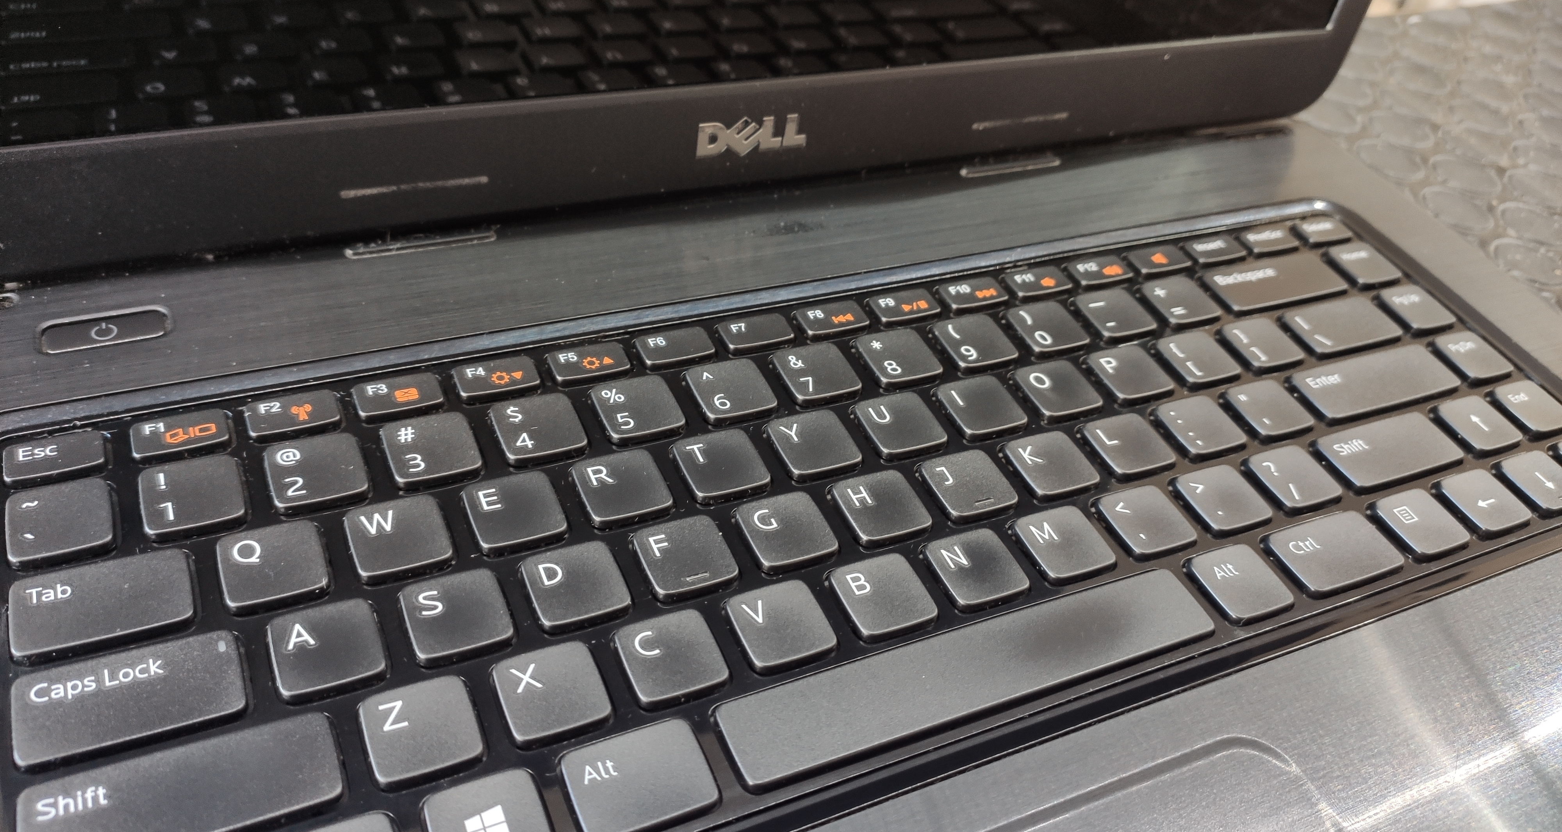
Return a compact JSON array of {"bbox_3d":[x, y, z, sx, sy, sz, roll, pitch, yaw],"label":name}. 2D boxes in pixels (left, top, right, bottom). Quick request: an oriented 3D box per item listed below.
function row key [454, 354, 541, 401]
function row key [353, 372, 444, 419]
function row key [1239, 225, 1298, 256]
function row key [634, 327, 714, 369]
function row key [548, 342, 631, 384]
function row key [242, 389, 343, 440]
[{"bbox_3d":[-0.053,-0.007,0.220,0.015,0.002,0.009,-12,49,-24],"label":"function row key"},{"bbox_3d":[-0.069,-0.003,0.213,0.015,0.002,0.009,-12,49,-24],"label":"function row key"},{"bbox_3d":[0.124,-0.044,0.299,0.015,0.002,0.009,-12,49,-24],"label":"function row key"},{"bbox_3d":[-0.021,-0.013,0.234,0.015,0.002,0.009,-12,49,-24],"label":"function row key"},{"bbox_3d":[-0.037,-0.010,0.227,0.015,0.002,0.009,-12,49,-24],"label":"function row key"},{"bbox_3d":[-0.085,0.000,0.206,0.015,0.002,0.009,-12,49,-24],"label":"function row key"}]

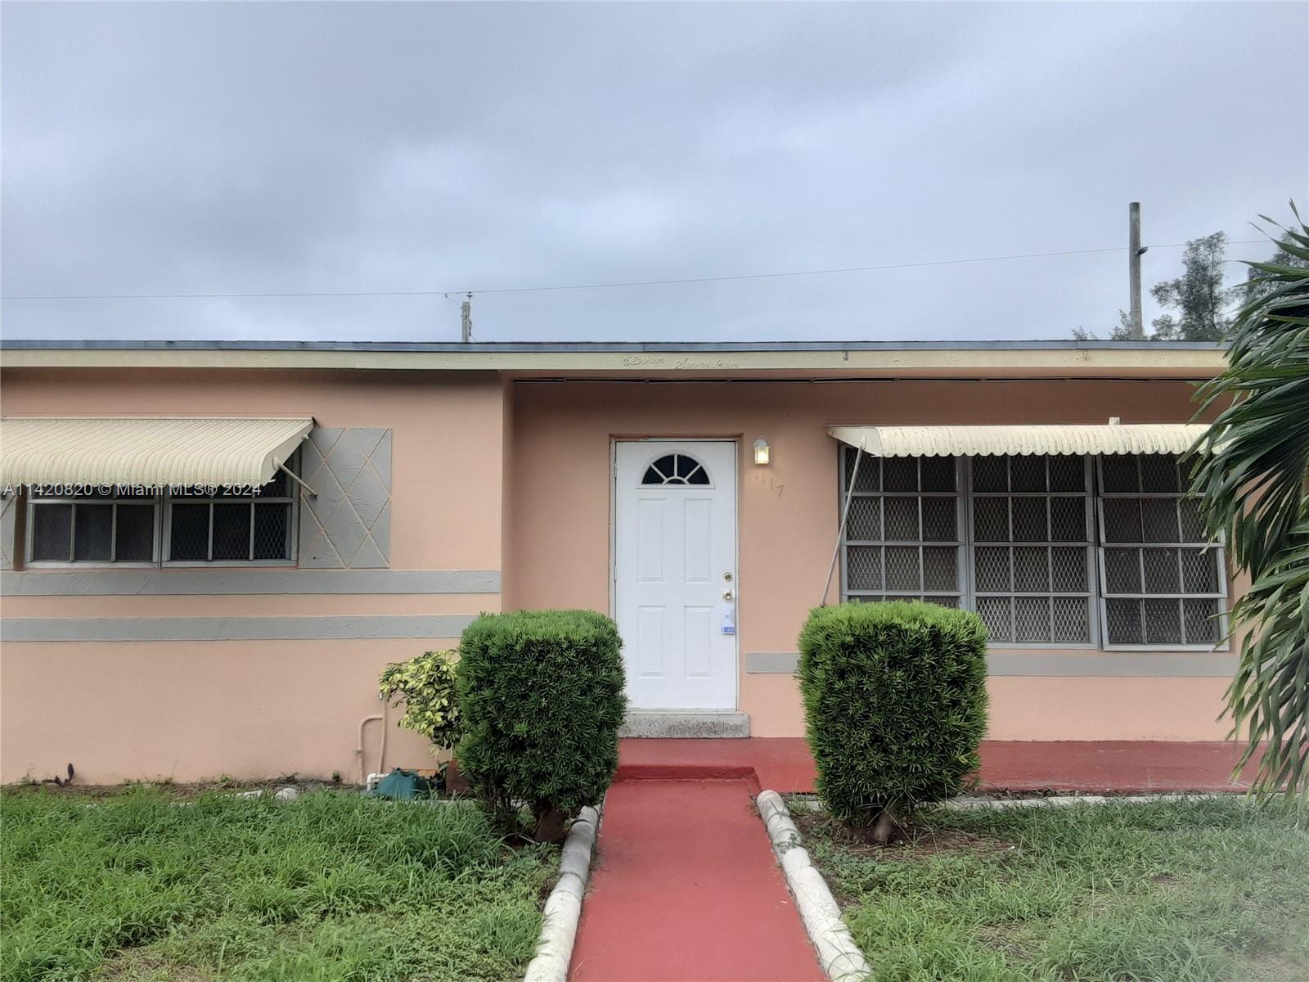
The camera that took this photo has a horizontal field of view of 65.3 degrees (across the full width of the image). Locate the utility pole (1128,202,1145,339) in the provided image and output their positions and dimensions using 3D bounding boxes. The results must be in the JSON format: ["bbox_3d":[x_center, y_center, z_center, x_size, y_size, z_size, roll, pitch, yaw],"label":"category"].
[{"bbox_3d":[11.627,-1.808,24.270,0.310,10.390,0.310,0,-5,0],"label":"utility pole"}]

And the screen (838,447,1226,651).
[{"bbox_3d":[2.797,0.404,7.619,2.881,1.503,0.060,0,-3,0],"label":"screen"}]

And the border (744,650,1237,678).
[{"bbox_3d":[2.476,1.267,7.489,3.628,0.167,0.040,0,-3,0],"label":"border"}]

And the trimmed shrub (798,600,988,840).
[{"bbox_3d":[1.220,1.192,5.219,0.910,1.230,0.880,0,-3,0],"label":"trimmed shrub"}]

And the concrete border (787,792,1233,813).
[{"bbox_3d":[2.070,1.783,5.871,2.634,0.097,0.130,0,-3,0],"label":"concrete border"}]

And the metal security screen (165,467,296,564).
[{"bbox_3d":[-2.969,0.059,7.187,0.930,0.924,0.050,0,-5,0],"label":"metal security screen"}]

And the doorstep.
[{"bbox_3d":[0.161,1.710,7.508,1.055,0.176,0.230,0,-3,0],"label":"doorstep"}]

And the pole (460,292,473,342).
[{"bbox_3d":[-6.162,-1.518,33.146,0.360,10.009,0.330,0,-3,0],"label":"pole"}]

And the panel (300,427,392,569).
[{"bbox_3d":[-2.108,0.048,6.999,0.629,0.973,0.040,0,-3,0],"label":"panel"}]

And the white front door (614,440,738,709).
[{"bbox_3d":[0.165,0.628,7.725,0.920,2.028,0.060,0,-5,0],"label":"white front door"}]

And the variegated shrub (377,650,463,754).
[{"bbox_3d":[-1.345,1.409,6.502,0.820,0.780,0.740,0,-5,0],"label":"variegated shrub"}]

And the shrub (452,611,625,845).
[{"bbox_3d":[-0.594,1.219,5.337,0.900,1.170,0.880,0,-5,0],"label":"shrub"}]

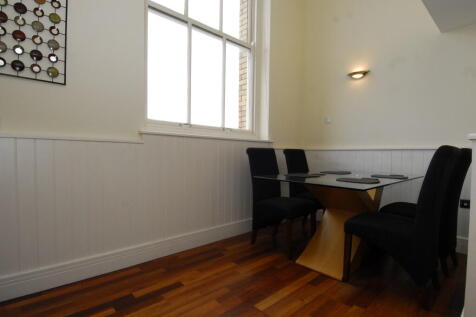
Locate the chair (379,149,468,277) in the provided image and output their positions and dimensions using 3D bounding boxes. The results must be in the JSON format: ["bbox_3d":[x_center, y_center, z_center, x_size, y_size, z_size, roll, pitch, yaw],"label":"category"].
[{"bbox_3d":[1.697,0.442,2.181,0.436,1.027,0.617,0,2,-41],"label":"chair"}]

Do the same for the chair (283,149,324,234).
[{"bbox_3d":[0.953,0.409,2.968,0.441,1.027,0.617,0,2,-41],"label":"chair"}]

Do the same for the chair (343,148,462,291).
[{"bbox_3d":[1.190,0.444,1.753,0.441,1.027,0.622,0,2,-41],"label":"chair"}]

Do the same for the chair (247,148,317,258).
[{"bbox_3d":[0.461,0.412,2.534,0.441,1.027,0.622,0,2,-41],"label":"chair"}]

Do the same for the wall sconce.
[{"bbox_3d":[1.551,-1.077,3.110,0.110,0.105,0.275,0,2,-41],"label":"wall sconce"}]

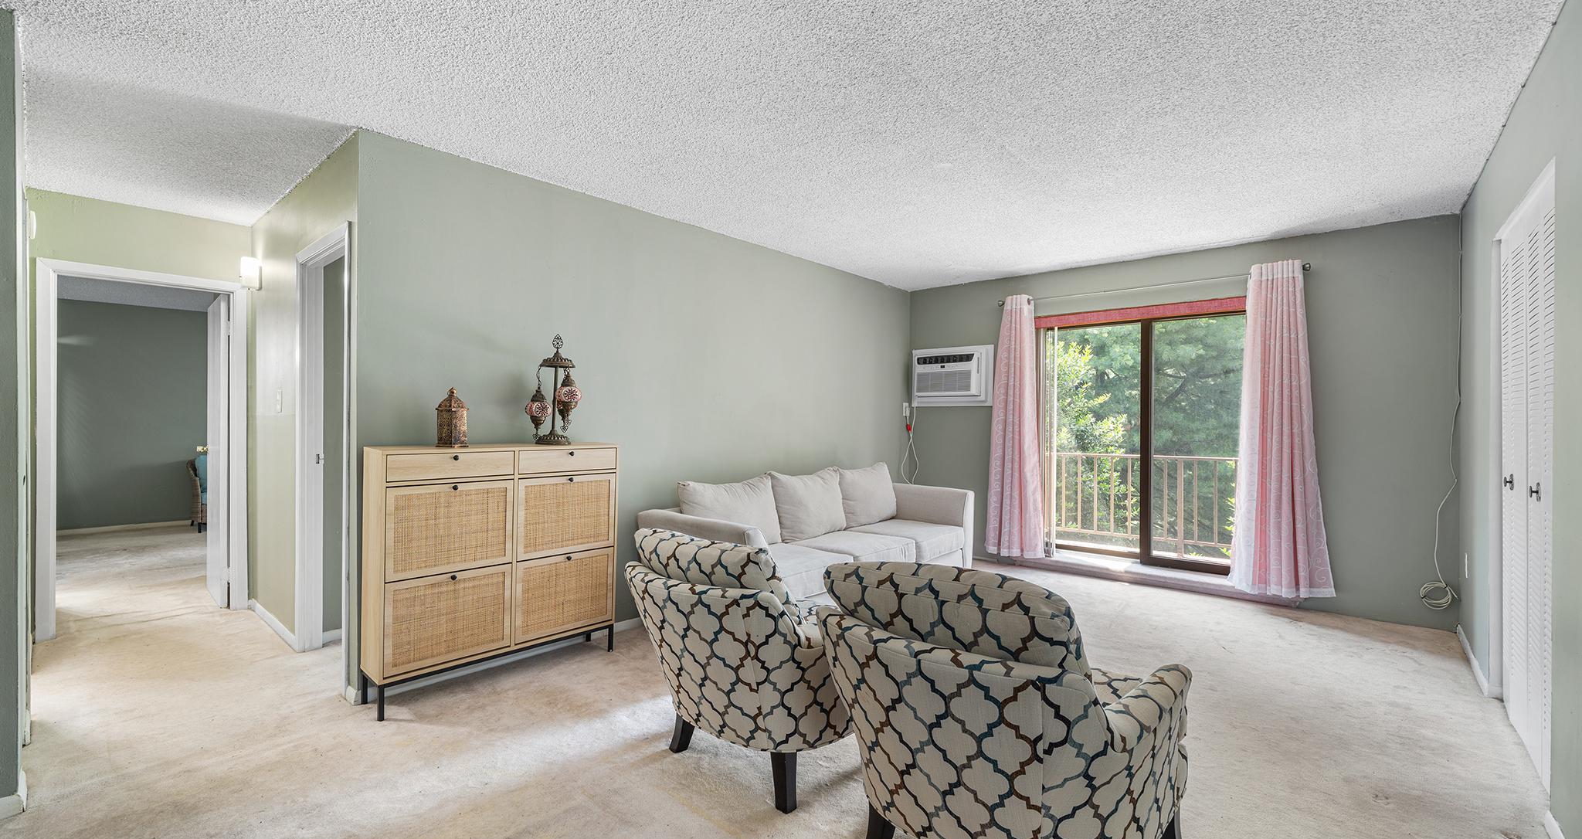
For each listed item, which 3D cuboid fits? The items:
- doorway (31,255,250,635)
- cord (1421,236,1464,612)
[{"bbox_3d":[-3.788,0.169,3.636,0.130,2.080,0.860,0,0,43],"label":"doorway"},{"bbox_3d":[3.810,0.035,3.607,0.180,2.200,0.060,0,0,39],"label":"cord"}]

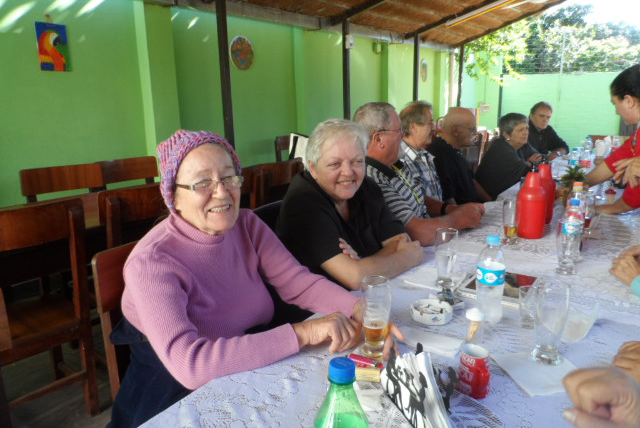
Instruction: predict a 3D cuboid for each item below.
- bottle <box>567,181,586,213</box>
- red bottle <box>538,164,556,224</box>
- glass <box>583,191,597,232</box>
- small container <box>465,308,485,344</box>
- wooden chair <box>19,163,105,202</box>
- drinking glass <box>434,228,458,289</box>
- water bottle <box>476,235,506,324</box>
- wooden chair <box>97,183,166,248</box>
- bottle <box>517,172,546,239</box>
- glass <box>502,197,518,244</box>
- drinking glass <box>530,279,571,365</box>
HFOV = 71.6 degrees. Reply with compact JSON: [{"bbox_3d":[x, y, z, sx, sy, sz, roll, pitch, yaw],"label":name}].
[{"bbox_3d":[0.947,-0.013,1.643,0.070,0.210,0.070,7,16,34],"label":"bottle"},{"bbox_3d":[0.910,-0.095,1.801,0.113,0.260,0.113,10,18,37],"label":"red bottle"},{"bbox_3d":[1.023,-0.011,1.678,0.060,0.154,0.060,-6,15,-19],"label":"glass"},{"bbox_3d":[0.329,0.234,0.939,0.039,0.075,0.039,7,16,34],"label":"small container"},{"bbox_3d":[-1.370,0.168,2.673,0.480,0.920,0.430,10,18,37],"label":"wooden chair"},{"bbox_3d":[0.348,0.118,1.216,0.061,0.155,0.061,-6,15,-19],"label":"drinking glass"},{"bbox_3d":[0.390,0.147,1.002,0.064,0.203,0.064,-6,15,-19],"label":"water bottle"},{"bbox_3d":[-0.923,0.282,2.186,0.480,0.920,0.430,10,18,37],"label":"wooden chair"},{"bbox_3d":[0.803,-0.045,1.671,0.115,0.270,0.115,7,16,34],"label":"bottle"},{"bbox_3d":[0.697,0.023,1.614,0.060,0.168,0.060,7,16,34],"label":"glass"},{"bbox_3d":[0.445,0.207,0.851,0.064,0.158,0.064,-6,15,-19],"label":"drinking glass"}]

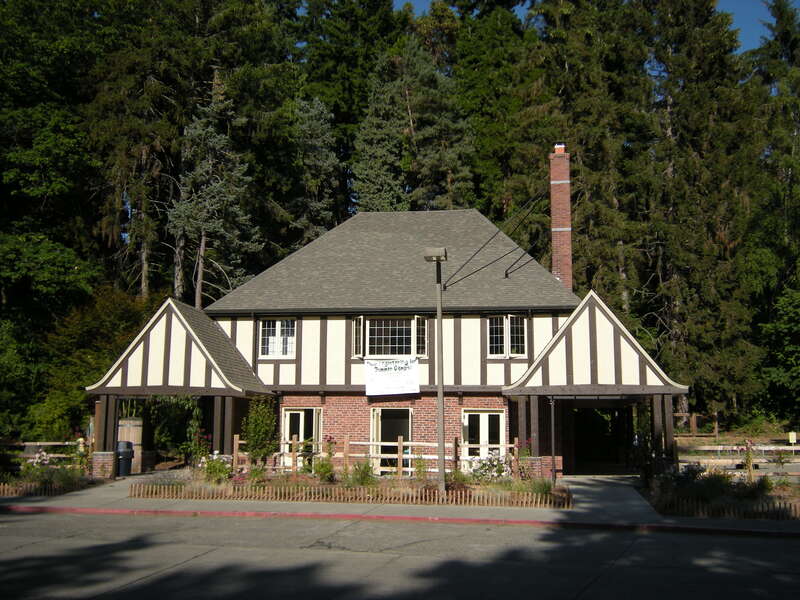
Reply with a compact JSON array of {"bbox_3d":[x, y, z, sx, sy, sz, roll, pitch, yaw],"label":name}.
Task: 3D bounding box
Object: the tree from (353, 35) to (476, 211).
[{"bbox_3d":[0.516,-3.136,43.445,6.800,21.219,6.800,-1,-9,9],"label":"tree"}]

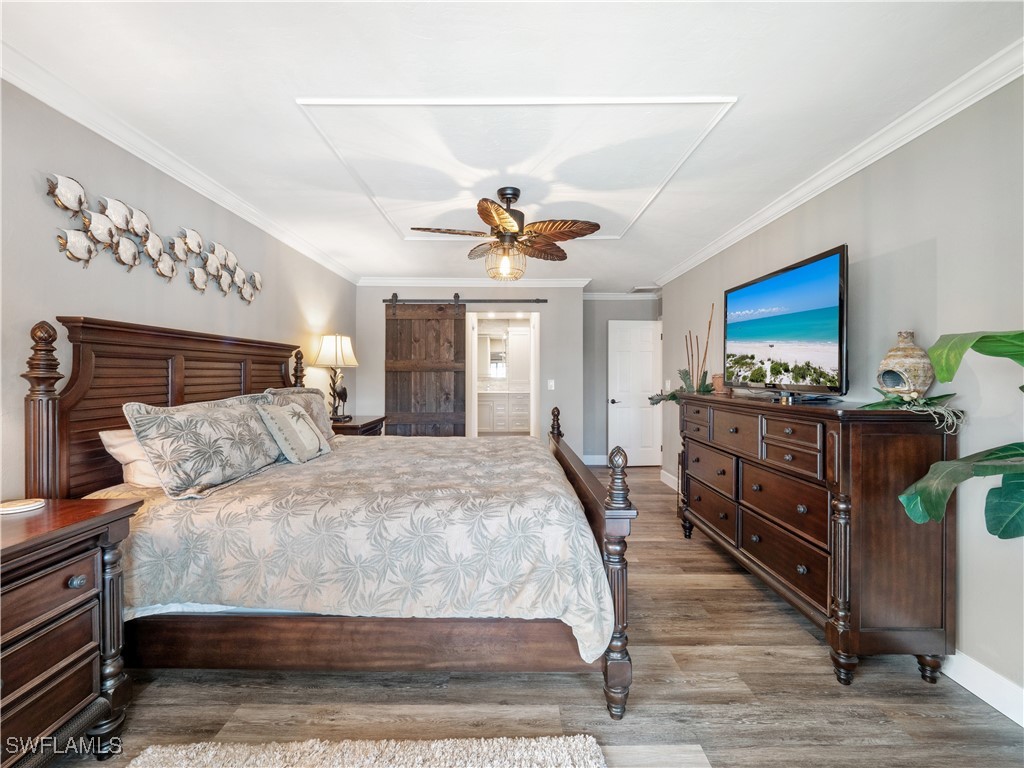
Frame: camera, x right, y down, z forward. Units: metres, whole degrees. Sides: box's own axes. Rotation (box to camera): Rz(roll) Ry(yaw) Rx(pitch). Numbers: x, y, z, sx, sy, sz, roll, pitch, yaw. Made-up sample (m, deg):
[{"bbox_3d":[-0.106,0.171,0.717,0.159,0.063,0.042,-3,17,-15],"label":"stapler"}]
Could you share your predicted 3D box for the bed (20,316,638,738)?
[{"bbox_3d":[-0.677,0.473,2.475,2.260,1.510,2.000,0,1,0],"label":"bed"}]

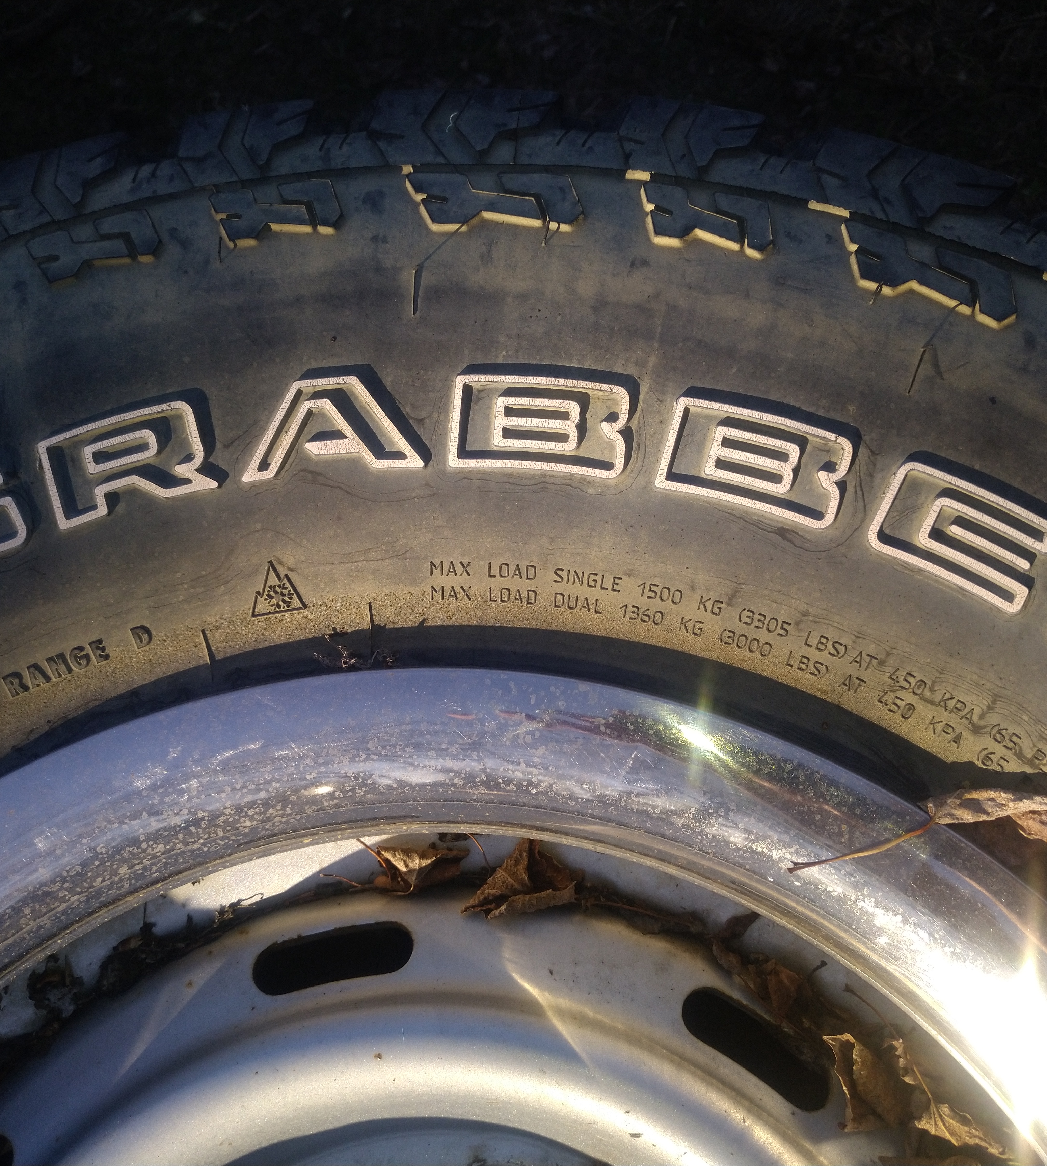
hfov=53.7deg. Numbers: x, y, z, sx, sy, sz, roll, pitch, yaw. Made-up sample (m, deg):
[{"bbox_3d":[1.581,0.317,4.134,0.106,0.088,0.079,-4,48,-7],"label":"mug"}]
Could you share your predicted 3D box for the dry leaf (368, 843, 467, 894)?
[{"bbox_3d":[-0.030,0.081,0.290,0.029,0.020,0.012,1,71,2],"label":"dry leaf"}]

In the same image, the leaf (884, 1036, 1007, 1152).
[{"bbox_3d":[0.105,0.134,0.262,0.012,0.022,0.037,-39,74,-11],"label":"leaf"}]

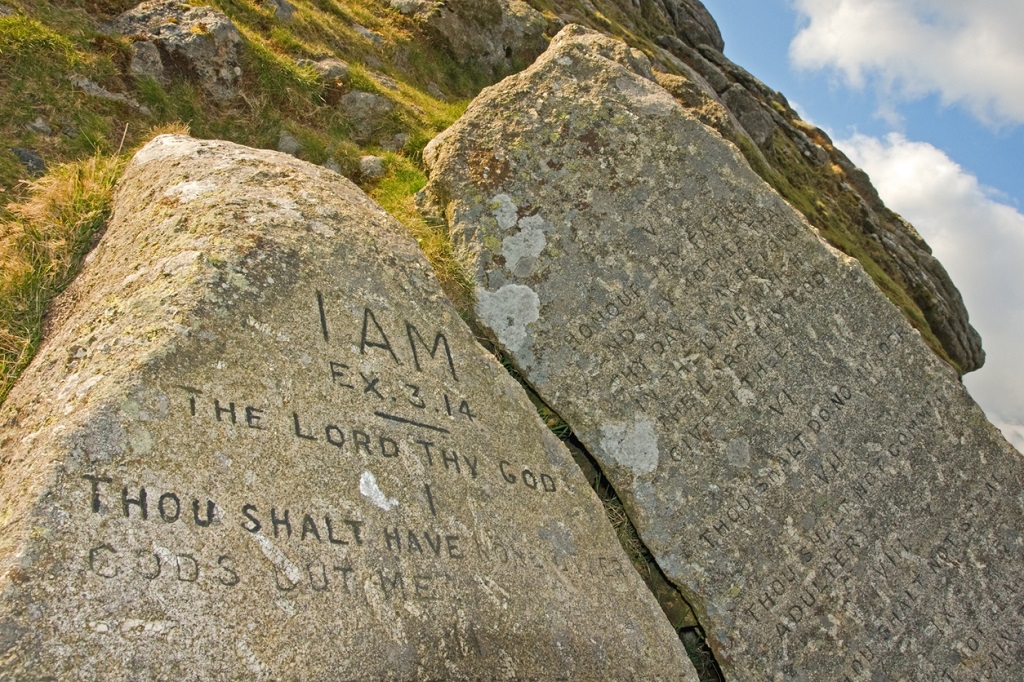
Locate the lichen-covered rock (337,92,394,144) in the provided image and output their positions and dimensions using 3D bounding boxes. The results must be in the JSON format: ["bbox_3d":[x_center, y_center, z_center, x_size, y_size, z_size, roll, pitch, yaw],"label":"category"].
[{"bbox_3d":[-0.566,-0.870,2.980,0.210,0.175,0.160,6,-11,-8],"label":"lichen-covered rock"}]

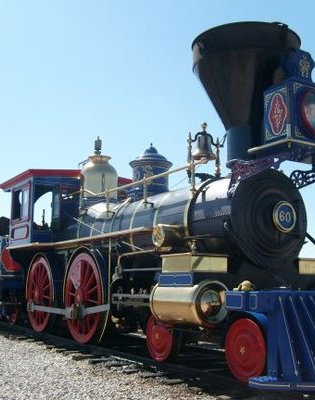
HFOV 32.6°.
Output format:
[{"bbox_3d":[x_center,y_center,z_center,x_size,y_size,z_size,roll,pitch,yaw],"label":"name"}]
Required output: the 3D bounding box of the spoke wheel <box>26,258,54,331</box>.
[{"bbox_3d":[-2.395,1.941,11.149,0.170,1.530,1.530,6,-10,-31],"label":"spoke wheel"}]

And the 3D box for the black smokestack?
[{"bbox_3d":[1.209,-1.264,7.271,1.465,1.680,1.465,0,-8,0],"label":"black smokestack"}]

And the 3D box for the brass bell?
[{"bbox_3d":[0.707,-0.873,8.025,0.365,0.540,0.365,0,-8,0],"label":"brass bell"}]

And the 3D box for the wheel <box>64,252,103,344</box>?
[{"bbox_3d":[-1.241,1.678,9.313,0.170,1.530,1.530,6,-10,-31],"label":"wheel"}]

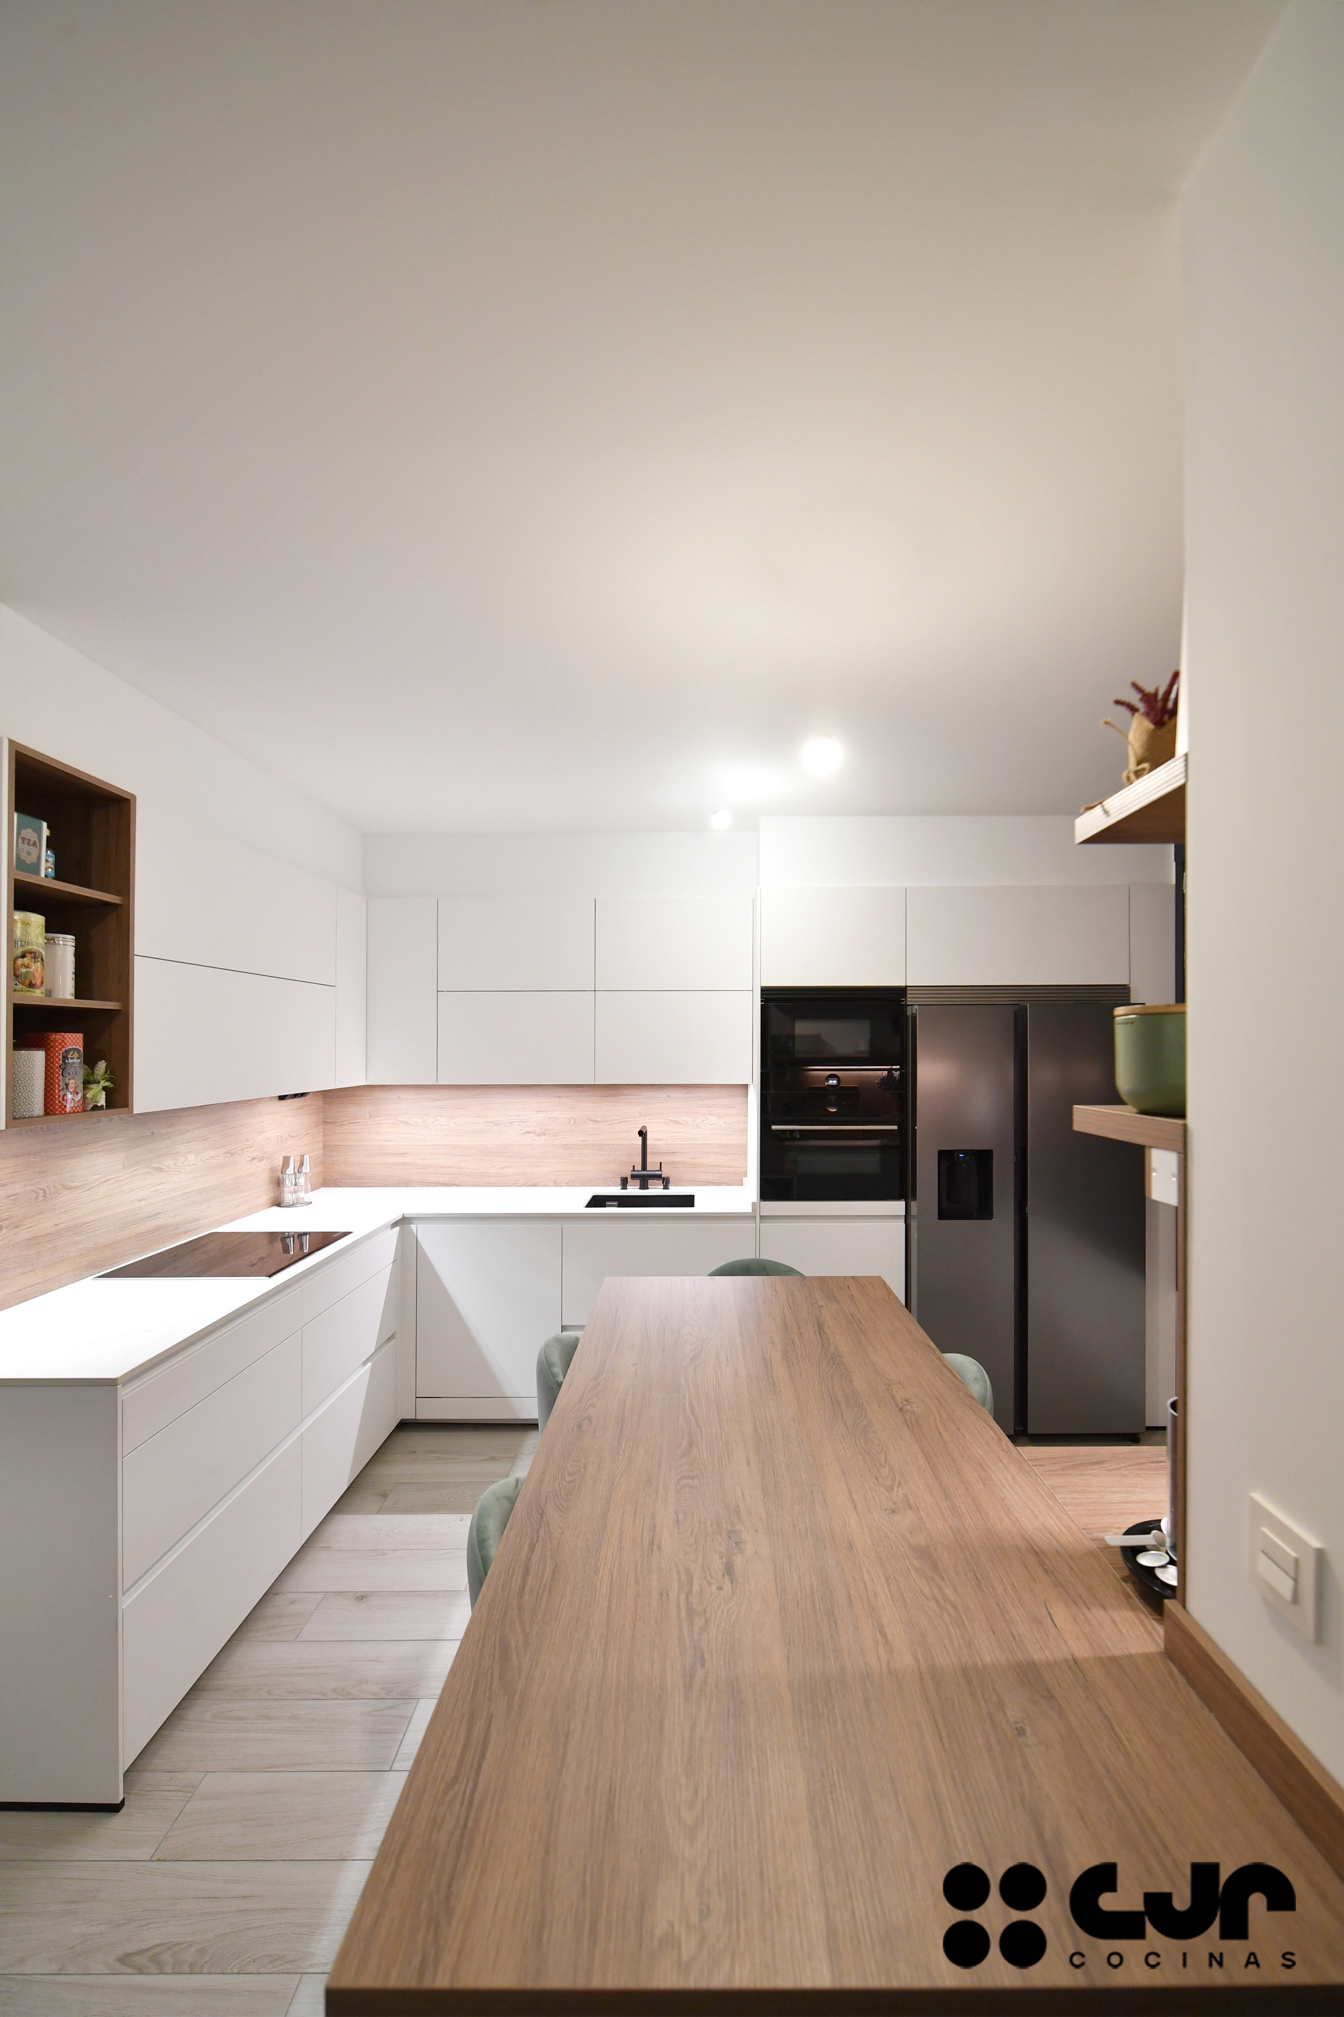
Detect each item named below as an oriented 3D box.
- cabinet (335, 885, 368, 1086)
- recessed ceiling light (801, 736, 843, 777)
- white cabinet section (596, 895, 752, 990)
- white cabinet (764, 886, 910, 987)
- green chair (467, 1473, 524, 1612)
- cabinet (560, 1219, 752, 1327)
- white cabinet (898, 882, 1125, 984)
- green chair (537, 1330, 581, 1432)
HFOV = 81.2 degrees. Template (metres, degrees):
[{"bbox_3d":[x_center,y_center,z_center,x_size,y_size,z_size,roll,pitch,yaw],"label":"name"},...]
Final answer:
[{"bbox_3d":[-1.575,-0.085,3.420,0.370,0.845,0.310,0,-2,1],"label":"cabinet"},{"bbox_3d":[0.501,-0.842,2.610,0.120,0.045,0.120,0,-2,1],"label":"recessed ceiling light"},{"bbox_3d":[0.016,-0.283,3.640,0.695,0.415,0.350,0,-1,1],"label":"white cabinet section"},{"bbox_3d":[0.672,-0.285,3.520,0.607,0.419,0.580,0,-2,2],"label":"white cabinet"},{"bbox_3d":[-0.075,1.200,1.250,0.530,0.930,0.500,0,-2,1],"label":"green chair"},{"bbox_3d":[-0.050,1.109,3.530,0.794,0.444,0.560,0,-2,2],"label":"cabinet"},{"bbox_3d":[1.438,-0.285,3.520,0.925,0.419,0.580,0,-2,2],"label":"white cabinet"},{"bbox_3d":[-0.060,1.218,1.833,0.510,0.915,0.490,0,-2,2],"label":"green chair"}]

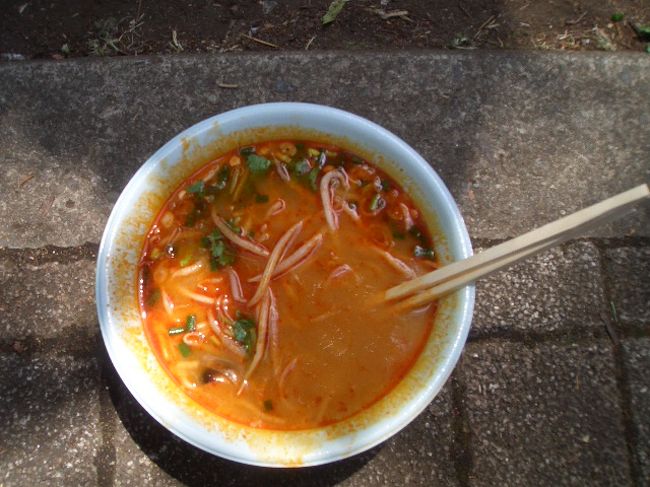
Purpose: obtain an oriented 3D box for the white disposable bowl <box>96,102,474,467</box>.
[{"bbox_3d":[-0.019,0.023,0.356,0.177,0.075,0.177,0,76,-2],"label":"white disposable bowl"}]

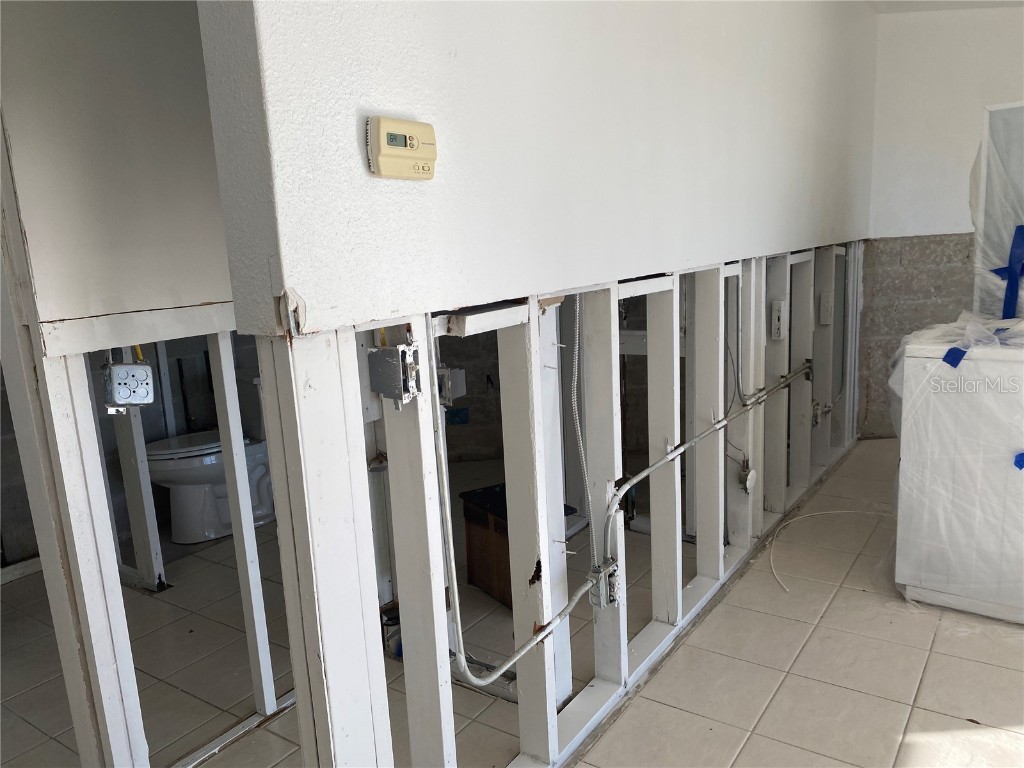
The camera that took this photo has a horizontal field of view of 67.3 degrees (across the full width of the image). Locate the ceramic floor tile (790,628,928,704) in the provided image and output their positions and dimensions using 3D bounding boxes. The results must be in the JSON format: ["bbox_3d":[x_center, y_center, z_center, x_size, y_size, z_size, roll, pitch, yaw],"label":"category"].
[{"bbox_3d":[1.070,0.855,2.360,0.333,0.010,0.333,4,12,35],"label":"ceramic floor tile"}]

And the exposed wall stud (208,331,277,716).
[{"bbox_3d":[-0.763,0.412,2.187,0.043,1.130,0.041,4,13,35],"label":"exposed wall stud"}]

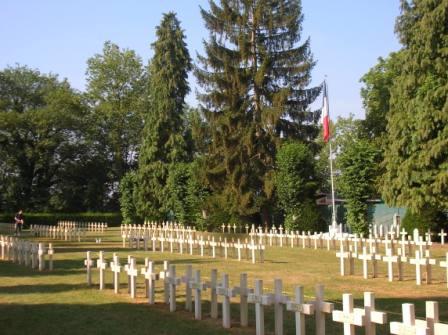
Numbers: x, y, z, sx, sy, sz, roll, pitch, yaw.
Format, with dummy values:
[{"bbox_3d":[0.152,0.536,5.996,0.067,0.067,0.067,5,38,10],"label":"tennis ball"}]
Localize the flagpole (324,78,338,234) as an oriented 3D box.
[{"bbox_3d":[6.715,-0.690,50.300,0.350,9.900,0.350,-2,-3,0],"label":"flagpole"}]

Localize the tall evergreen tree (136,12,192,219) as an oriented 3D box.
[{"bbox_3d":[-6.124,-4.941,82.500,5.800,22.000,5.800,-1,-3,0],"label":"tall evergreen tree"}]

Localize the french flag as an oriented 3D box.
[{"bbox_3d":[6.433,-3.514,50.300,0.500,3.800,0.350,-1,-3,0],"label":"french flag"}]

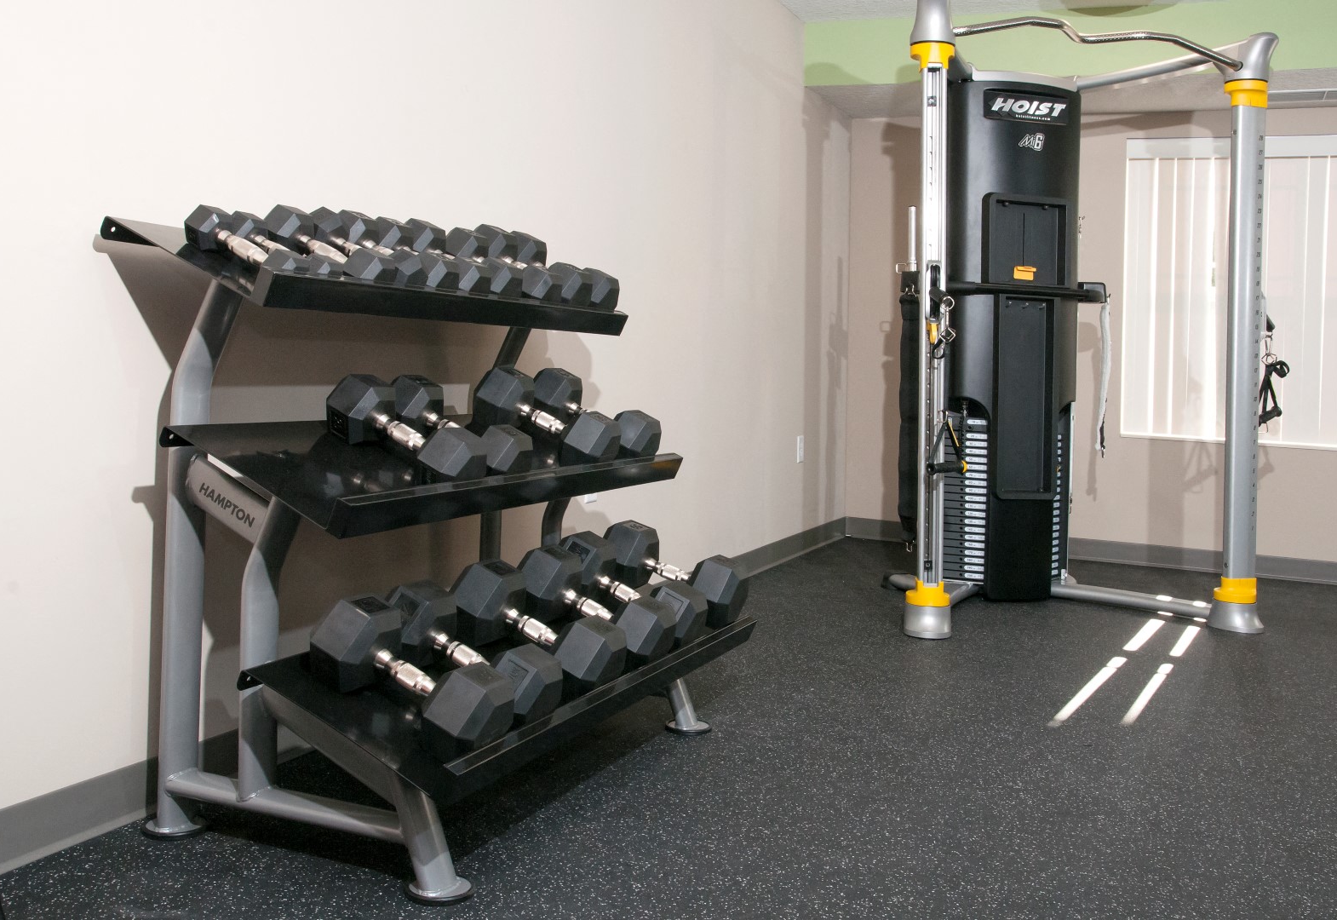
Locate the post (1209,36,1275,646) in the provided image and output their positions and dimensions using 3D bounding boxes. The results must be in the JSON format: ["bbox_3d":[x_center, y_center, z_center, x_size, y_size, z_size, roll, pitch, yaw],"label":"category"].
[{"bbox_3d":[1.998,-0.431,4.402,0.220,2.043,0.170,2,4,24],"label":"post"}]

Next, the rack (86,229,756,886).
[{"bbox_3d":[-0.377,0.120,2.574,0.730,1.085,1.274,3,4,24],"label":"rack"}]

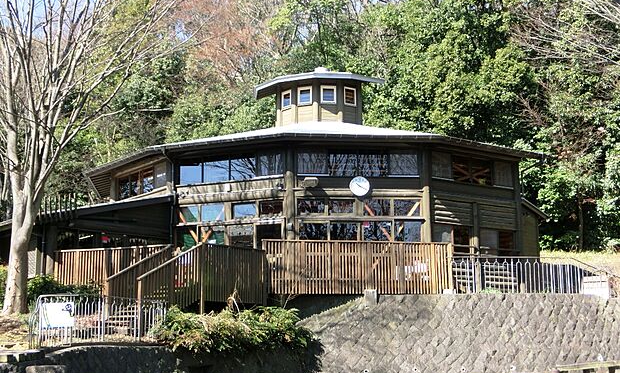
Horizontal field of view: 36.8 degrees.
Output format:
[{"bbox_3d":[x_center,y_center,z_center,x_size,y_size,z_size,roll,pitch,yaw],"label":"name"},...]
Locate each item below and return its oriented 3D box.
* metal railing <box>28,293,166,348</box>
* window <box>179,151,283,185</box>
[{"bbox_3d":[-4.744,3.114,21.144,0.350,1.130,5.167,-4,-11,23],"label":"metal railing"},{"bbox_3d":[-2.532,-0.512,29.352,3.758,0.714,0.120,-4,-11,24],"label":"window"}]

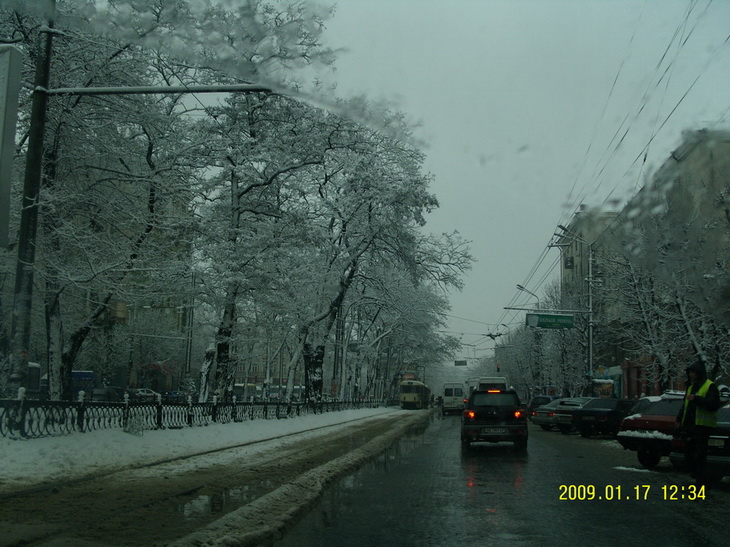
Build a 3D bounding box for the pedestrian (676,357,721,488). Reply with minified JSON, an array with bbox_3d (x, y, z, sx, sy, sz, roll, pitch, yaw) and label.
[{"bbox_3d":[4.868,2.158,11.692,0.400,1.810,0.550,8,-12,-41],"label":"pedestrian"}]

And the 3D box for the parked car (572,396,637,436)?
[{"bbox_3d":[9.336,5.297,29.493,4.130,1.440,1.630,9,-13,-43],"label":"parked car"}]

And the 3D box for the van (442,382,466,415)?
[{"bbox_3d":[7.840,11.086,70.455,1.950,2.600,5.500,-1,-9,6],"label":"van"}]

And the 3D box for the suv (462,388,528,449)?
[{"bbox_3d":[3.575,4.059,22.644,1.760,1.650,4.550,-1,-9,6],"label":"suv"}]

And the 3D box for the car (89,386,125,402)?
[{"bbox_3d":[-20.412,9.707,64.000,1.720,1.500,4.400,-1,-9,8],"label":"car"}]

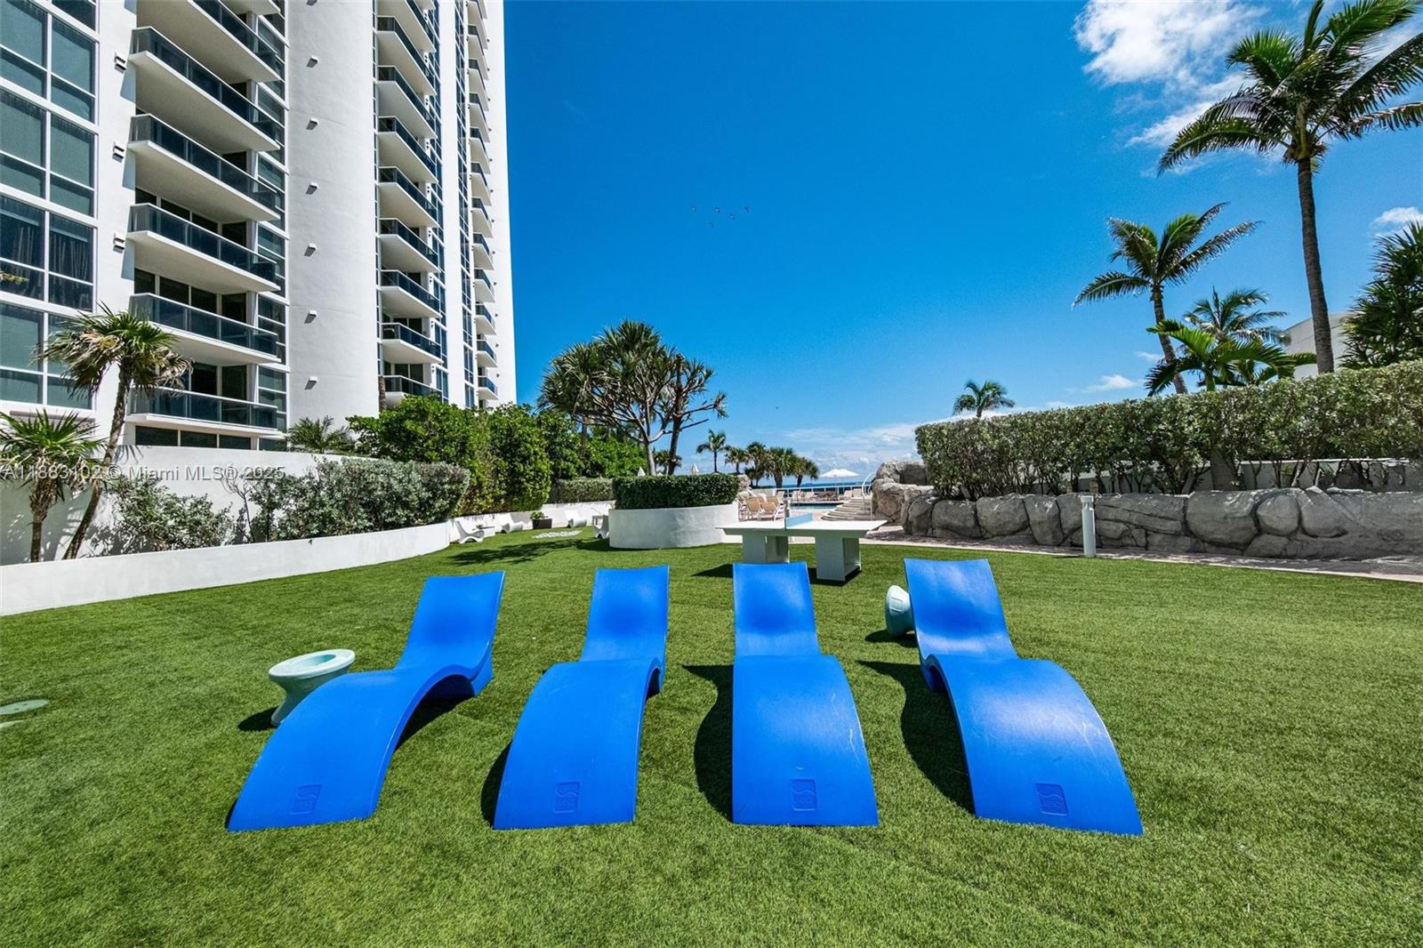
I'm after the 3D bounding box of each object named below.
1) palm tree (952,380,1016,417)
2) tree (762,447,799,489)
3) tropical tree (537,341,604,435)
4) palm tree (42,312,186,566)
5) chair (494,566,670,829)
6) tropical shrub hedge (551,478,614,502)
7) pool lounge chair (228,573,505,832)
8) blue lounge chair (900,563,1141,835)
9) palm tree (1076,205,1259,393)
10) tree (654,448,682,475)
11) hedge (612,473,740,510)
[{"bbox_3d":[20.105,-2.663,35.000,4.700,8.700,4.700,-3,-2,30],"label":"palm tree"},{"bbox_3d":[6.887,0.313,47.000,3.526,6.135,3.526,-3,-2,8],"label":"tree"},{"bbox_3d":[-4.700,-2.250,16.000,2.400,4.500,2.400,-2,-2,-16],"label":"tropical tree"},{"bbox_3d":[-10.712,-0.728,8.500,1.650,4.400,1.650,-3,-2,38],"label":"palm tree"},{"bbox_3d":[-0.692,1.226,3.208,0.631,0.821,2.062,-2,-2,0],"label":"chair"},{"bbox_3d":[-6.090,0.783,22.193,3.500,1.170,1.100,-2,-2,0],"label":"tropical shrub hedge"},{"bbox_3d":[-2.073,1.284,3.202,0.650,0.870,1.830,-2,-2,-5],"label":"pool lounge chair"},{"bbox_3d":[1.761,1.125,3.056,0.631,0.821,2.062,-3,-2,16],"label":"blue lounge chair"},{"bbox_3d":[15.207,-3.907,15.800,4.700,10.115,4.700,-4,-2,44],"label":"palm tree"},{"bbox_3d":[-4.353,0.614,47.000,2.645,6.076,2.645,-2,-2,-5],"label":"tree"},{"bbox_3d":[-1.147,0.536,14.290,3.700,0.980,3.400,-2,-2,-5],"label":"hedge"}]

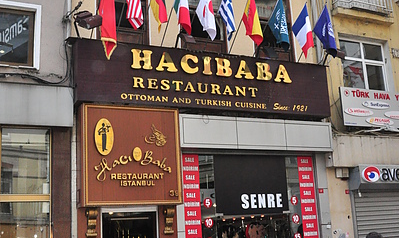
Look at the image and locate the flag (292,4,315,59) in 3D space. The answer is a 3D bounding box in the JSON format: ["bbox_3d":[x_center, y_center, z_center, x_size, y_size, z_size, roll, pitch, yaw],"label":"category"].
[{"bbox_3d":[2.294,-1.842,11.085,0.210,1.110,0.520,3,-13,-25],"label":"flag"}]

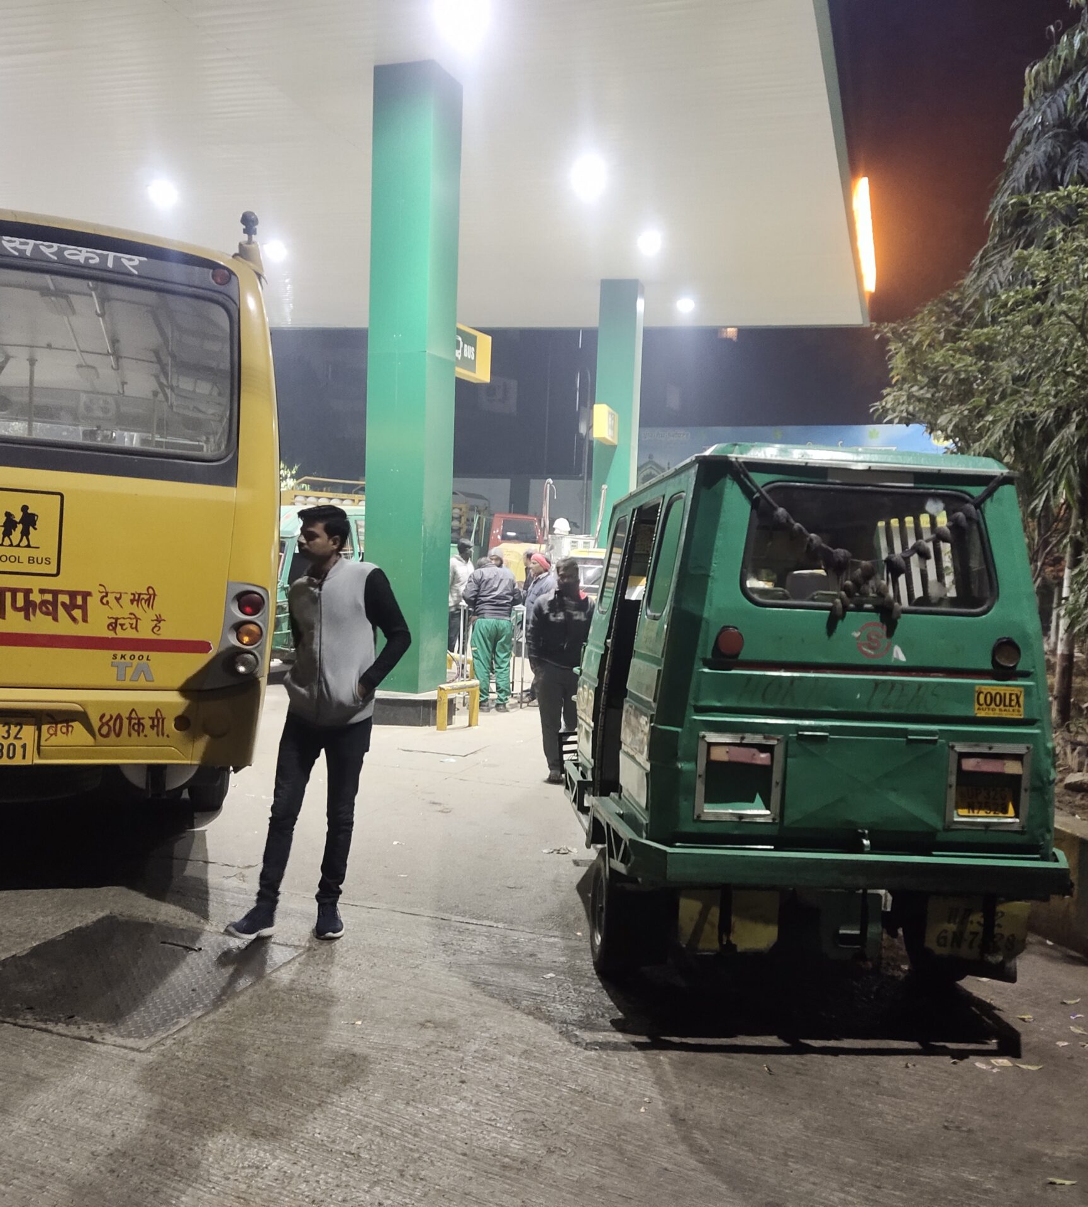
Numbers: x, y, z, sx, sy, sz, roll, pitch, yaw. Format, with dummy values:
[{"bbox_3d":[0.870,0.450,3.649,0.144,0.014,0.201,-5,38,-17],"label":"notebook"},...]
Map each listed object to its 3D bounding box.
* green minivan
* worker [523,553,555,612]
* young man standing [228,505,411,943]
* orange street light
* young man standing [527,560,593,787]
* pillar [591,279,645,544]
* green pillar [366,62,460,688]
[{"bbox_3d":[0.877,0.402,4.965,1.440,1.920,3.300,2,2,-4],"label":"green minivan"},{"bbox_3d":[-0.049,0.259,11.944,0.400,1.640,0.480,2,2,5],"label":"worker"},{"bbox_3d":[-0.913,0.468,4.266,0.580,1.720,0.420,4,3,38],"label":"young man standing"},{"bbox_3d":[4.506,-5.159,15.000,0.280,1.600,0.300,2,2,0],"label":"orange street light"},{"bbox_3d":[0.167,0.438,7.580,0.540,1.600,0.380,2,2,12],"label":"young man standing"},{"bbox_3d":[1.196,-2.230,17.198,0.600,5.710,0.600,3,2,18],"label":"pillar"},{"bbox_3d":[-1.242,-2.043,10.100,0.600,5.710,0.620,3,2,18],"label":"green pillar"}]

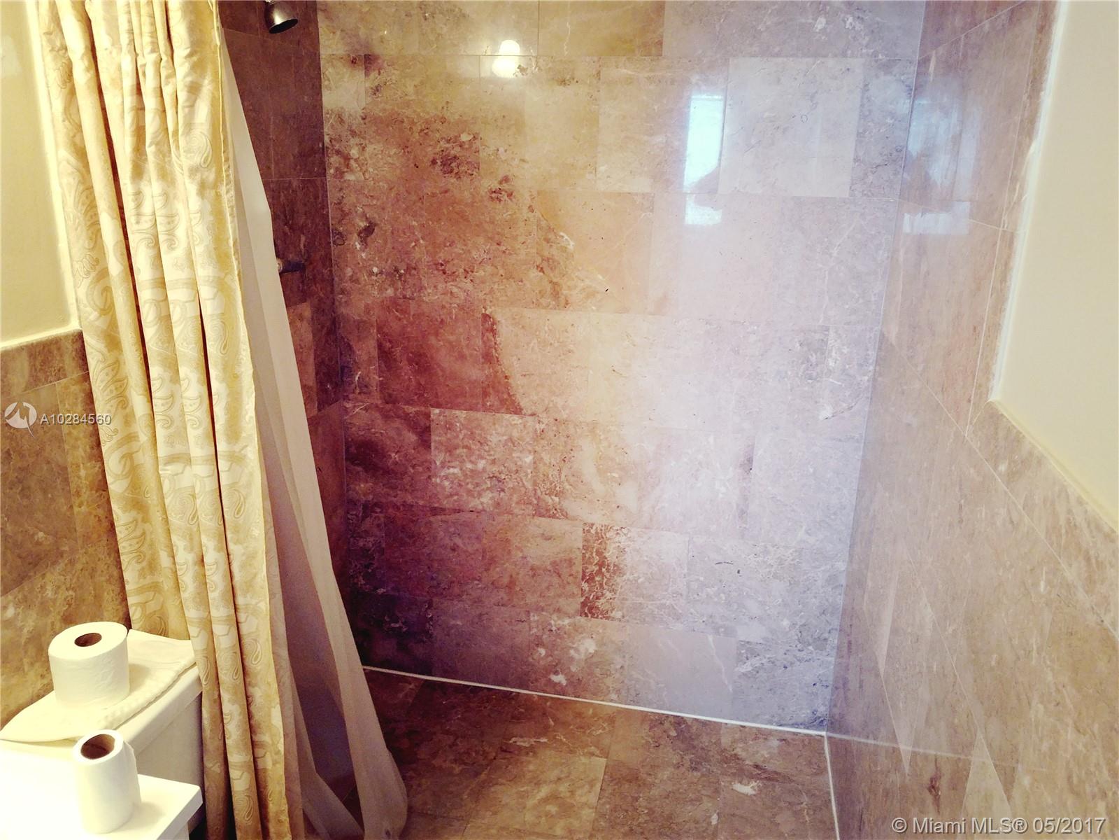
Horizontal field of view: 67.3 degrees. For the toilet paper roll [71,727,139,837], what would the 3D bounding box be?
[{"bbox_3d":[-0.531,0.425,0.985,0.067,0.099,0.063,1,18,0],"label":"toilet paper roll"}]

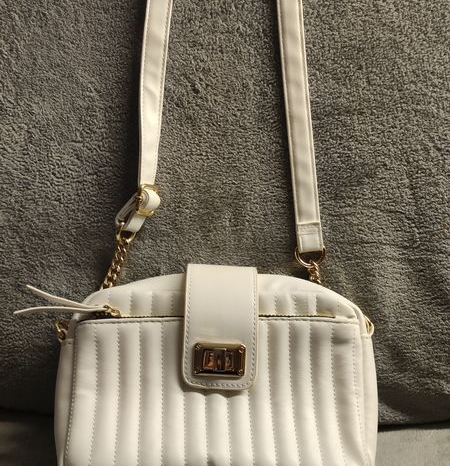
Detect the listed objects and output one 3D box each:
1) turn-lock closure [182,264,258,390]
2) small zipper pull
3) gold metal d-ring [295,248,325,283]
[{"bbox_3d":[-0.003,0.070,0.482,0.056,0.093,0.022,0,-16,0],"label":"turn-lock closure"},{"bbox_3d":[-0.119,0.052,0.484,0.082,0.024,0.015,0,-16,0],"label":"small zipper pull"},{"bbox_3d":[0.068,0.026,0.505,0.025,0.029,0.010,0,-10,0],"label":"gold metal d-ring"}]

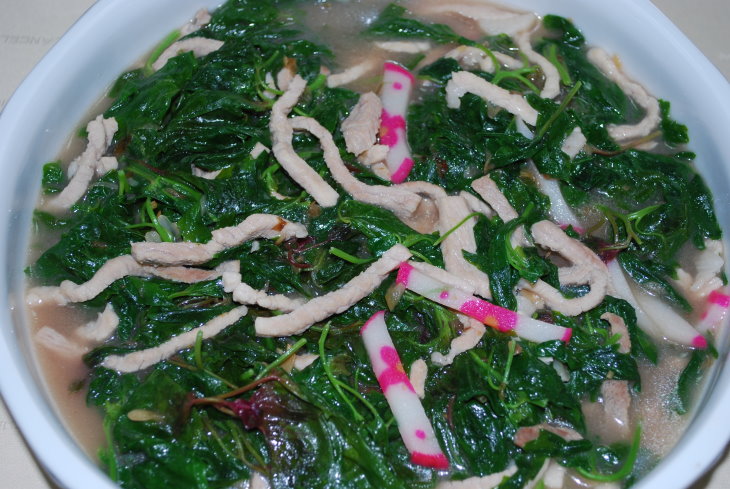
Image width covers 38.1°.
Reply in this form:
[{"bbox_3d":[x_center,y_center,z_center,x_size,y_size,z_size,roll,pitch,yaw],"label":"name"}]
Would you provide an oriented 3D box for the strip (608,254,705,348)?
[{"bbox_3d":[0.099,0.023,0.370,0.012,0.009,0.046,-36,65,-21],"label":"strip"}]

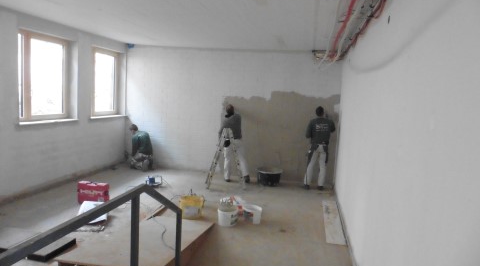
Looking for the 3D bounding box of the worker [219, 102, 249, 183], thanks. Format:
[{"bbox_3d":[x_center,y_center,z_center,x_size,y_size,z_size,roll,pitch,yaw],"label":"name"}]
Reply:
[{"bbox_3d":[-0.092,0.213,7.150,0.600,1.630,0.520,2,6,-10],"label":"worker"}]

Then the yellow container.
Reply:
[{"bbox_3d":[-0.710,1.114,4.966,0.355,0.250,0.355,5,6,12],"label":"yellow container"}]

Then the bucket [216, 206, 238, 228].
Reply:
[{"bbox_3d":[-0.170,1.182,4.757,0.300,0.225,0.300,3,6,0],"label":"bucket"}]

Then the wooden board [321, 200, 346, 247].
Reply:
[{"bbox_3d":[1.446,1.334,5.184,0.250,0.025,1.860,5,6,12],"label":"wooden board"}]

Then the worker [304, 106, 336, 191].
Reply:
[{"bbox_3d":[1.639,0.308,6.840,0.560,1.720,0.450,5,6,12],"label":"worker"}]

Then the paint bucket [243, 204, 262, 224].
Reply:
[{"bbox_3d":[0.185,1.201,4.900,0.285,0.200,0.285,3,6,0],"label":"paint bucket"}]

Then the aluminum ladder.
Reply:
[{"bbox_3d":[-0.260,0.496,6.597,0.720,1.170,0.410,2,6,-11],"label":"aluminum ladder"}]

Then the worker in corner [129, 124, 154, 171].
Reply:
[{"bbox_3d":[-2.286,0.342,7.643,0.640,1.000,0.500,9,9,43],"label":"worker in corner"}]

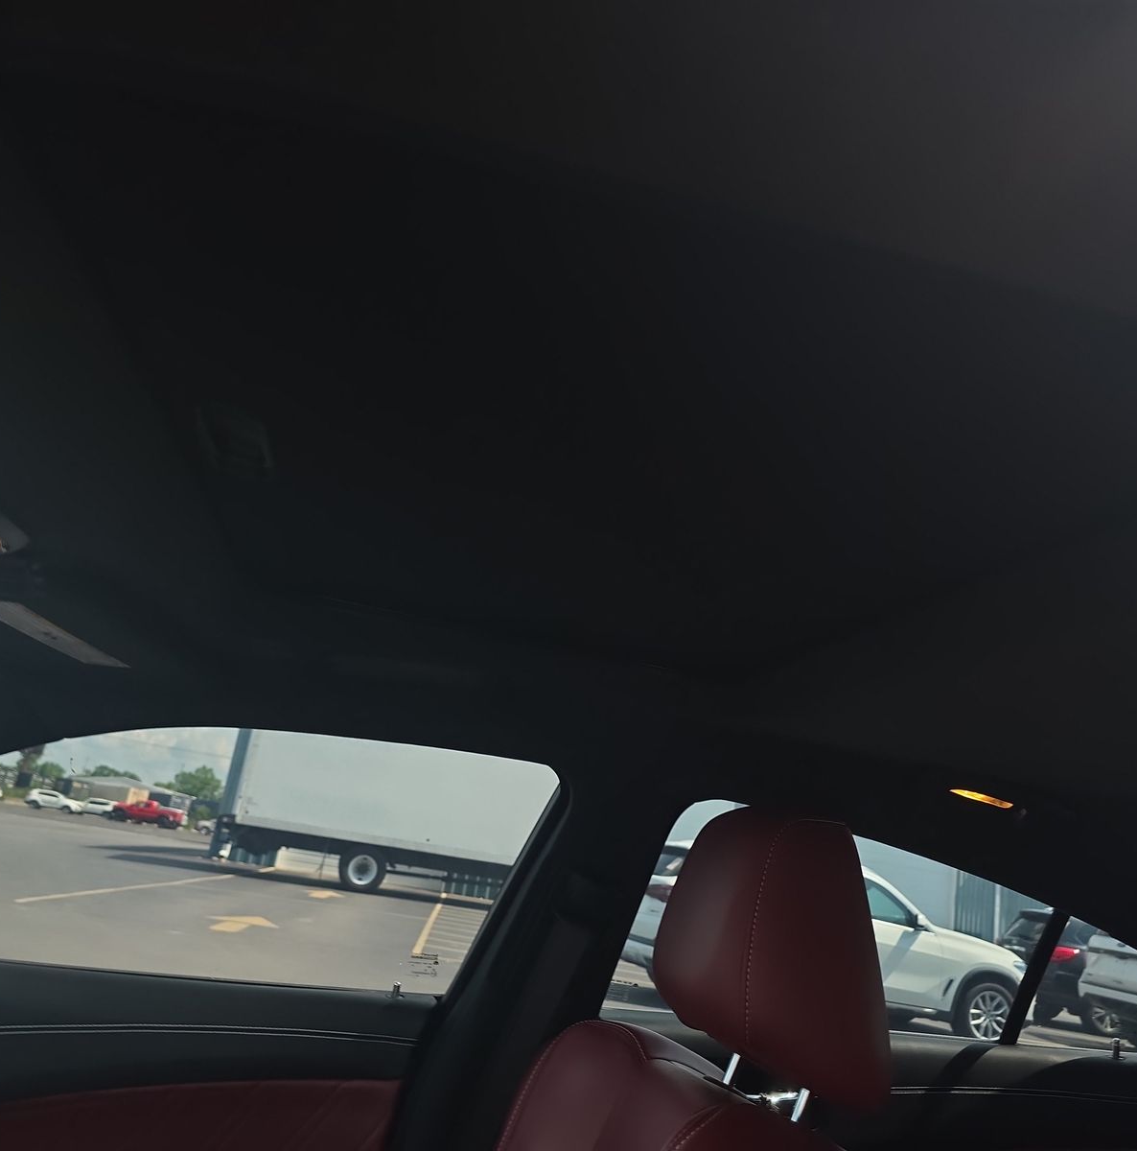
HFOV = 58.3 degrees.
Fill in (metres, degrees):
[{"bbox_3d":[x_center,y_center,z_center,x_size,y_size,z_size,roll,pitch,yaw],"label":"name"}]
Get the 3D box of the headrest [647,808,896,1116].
[{"bbox_3d":[0.198,0.347,0.987,0.168,0.215,0.275,20,-17,-5],"label":"headrest"}]

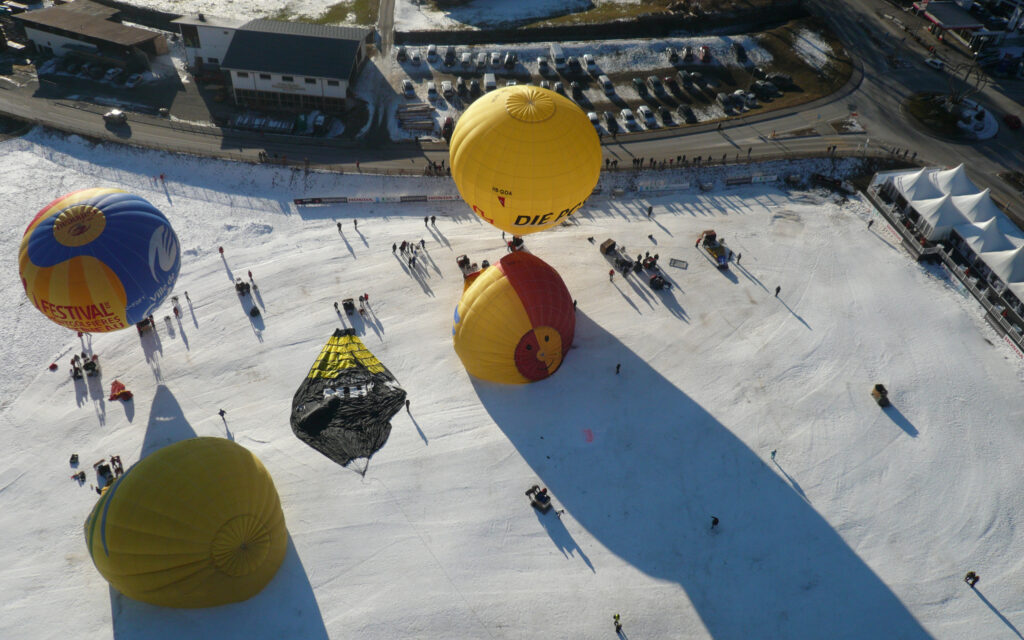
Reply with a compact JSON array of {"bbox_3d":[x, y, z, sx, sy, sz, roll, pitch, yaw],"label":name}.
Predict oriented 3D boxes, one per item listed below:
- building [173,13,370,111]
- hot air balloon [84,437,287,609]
[{"bbox_3d":[-41.130,-43.100,138.220,31.900,8.600,15.900,5,42,1],"label":"building"},{"bbox_3d":[-29.304,17.077,72.525,17.090,14.720,15.750,12,40,30],"label":"hot air balloon"}]

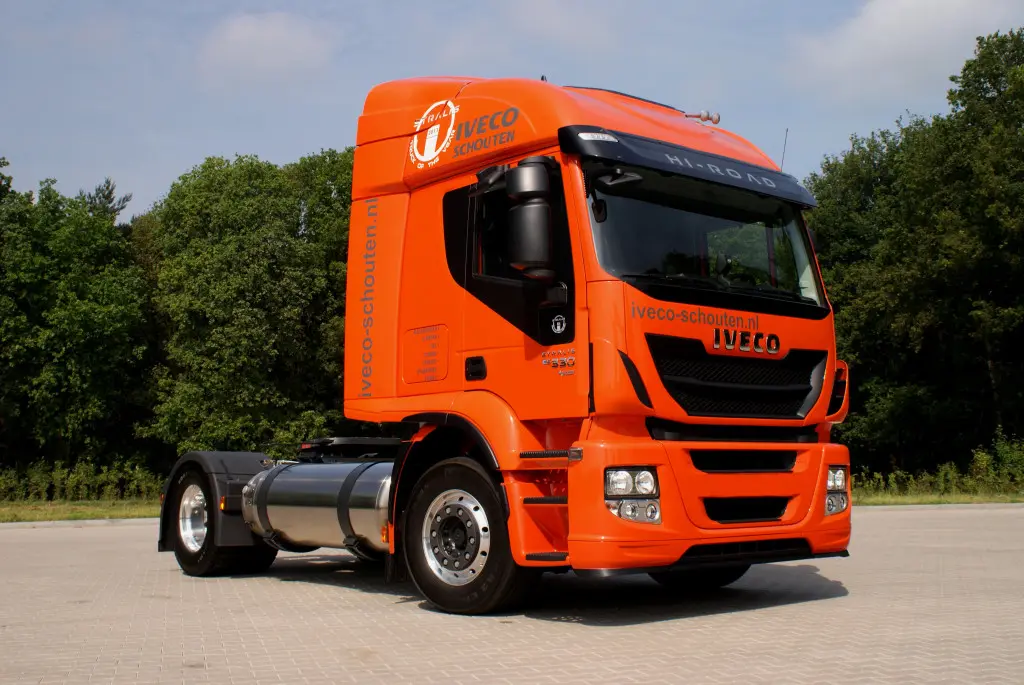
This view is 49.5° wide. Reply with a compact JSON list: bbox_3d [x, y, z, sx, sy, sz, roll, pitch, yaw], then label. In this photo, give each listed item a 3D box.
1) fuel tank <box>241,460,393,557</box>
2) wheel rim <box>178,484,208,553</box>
[{"bbox_3d":[-1.303,1.272,8.620,0.670,0.670,2.200,6,-9,-40],"label":"fuel tank"},{"bbox_3d":[-2.761,1.587,10.017,0.240,0.600,0.600,6,-9,-40],"label":"wheel rim"}]

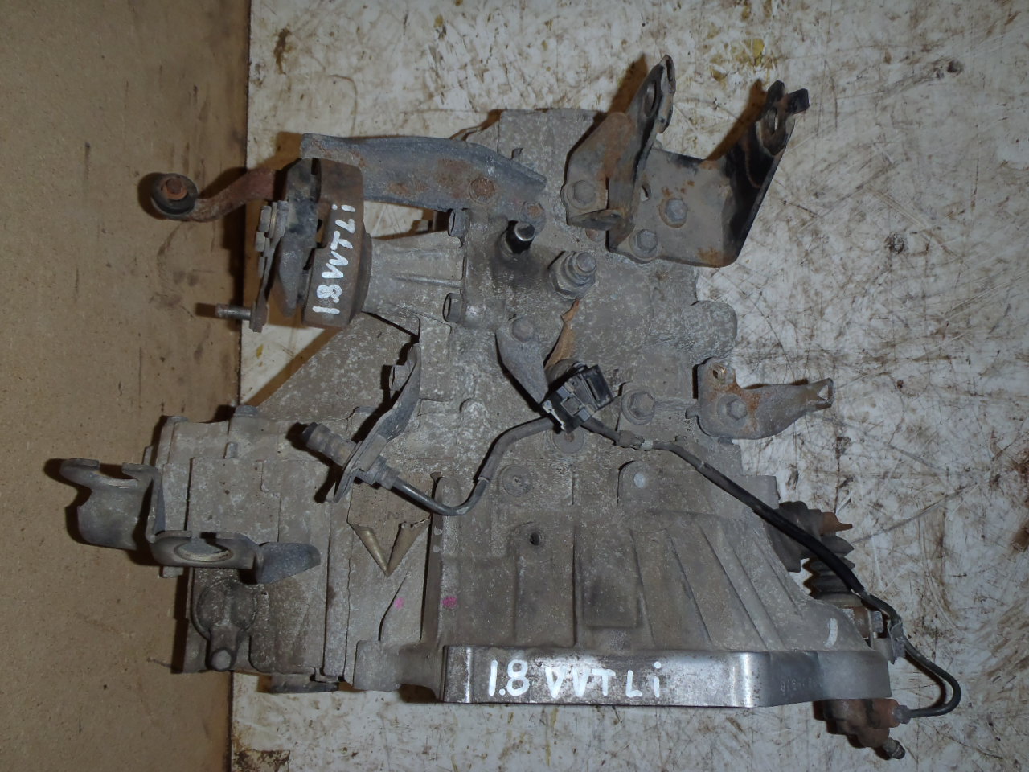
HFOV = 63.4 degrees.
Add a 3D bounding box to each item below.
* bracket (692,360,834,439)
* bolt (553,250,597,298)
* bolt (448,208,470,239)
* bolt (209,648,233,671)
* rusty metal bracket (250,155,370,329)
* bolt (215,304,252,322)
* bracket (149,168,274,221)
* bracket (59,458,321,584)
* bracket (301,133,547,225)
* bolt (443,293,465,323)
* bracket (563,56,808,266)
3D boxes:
[{"bbox_3d":[0.162,0.009,0.545,0.088,0.022,0.049,2,87,0],"label":"bracket"},{"bbox_3d":[0.036,-0.068,0.510,0.025,0.026,0.025,0,78,-15],"label":"bolt"},{"bbox_3d":[-0.035,-0.101,0.520,0.014,0.018,0.018,0,90,-12],"label":"bolt"},{"bbox_3d":[-0.199,0.186,0.565,0.017,0.011,0.017,0,87,0],"label":"bolt"},{"bbox_3d":[-0.129,-0.087,0.535,0.062,0.065,0.102,5,87,0],"label":"rusty metal bracket"},{"bbox_3d":[-0.192,-0.050,0.570,0.025,0.010,0.010,0,90,-5],"label":"bolt"},{"bbox_3d":[-0.222,-0.140,0.615,0.090,0.034,0.034,-7,87,0],"label":"bracket"},{"bbox_3d":[-0.219,0.090,0.575,0.165,0.060,0.078,-6,87,0],"label":"bracket"},{"bbox_3d":[-0.057,-0.133,0.540,0.155,0.030,0.045,10,87,0],"label":"bracket"},{"bbox_3d":[-0.038,-0.048,0.515,0.014,0.018,0.018,0,90,-12],"label":"bolt"},{"bbox_3d":[0.105,-0.141,0.540,0.140,0.070,0.115,7,87,0],"label":"bracket"}]

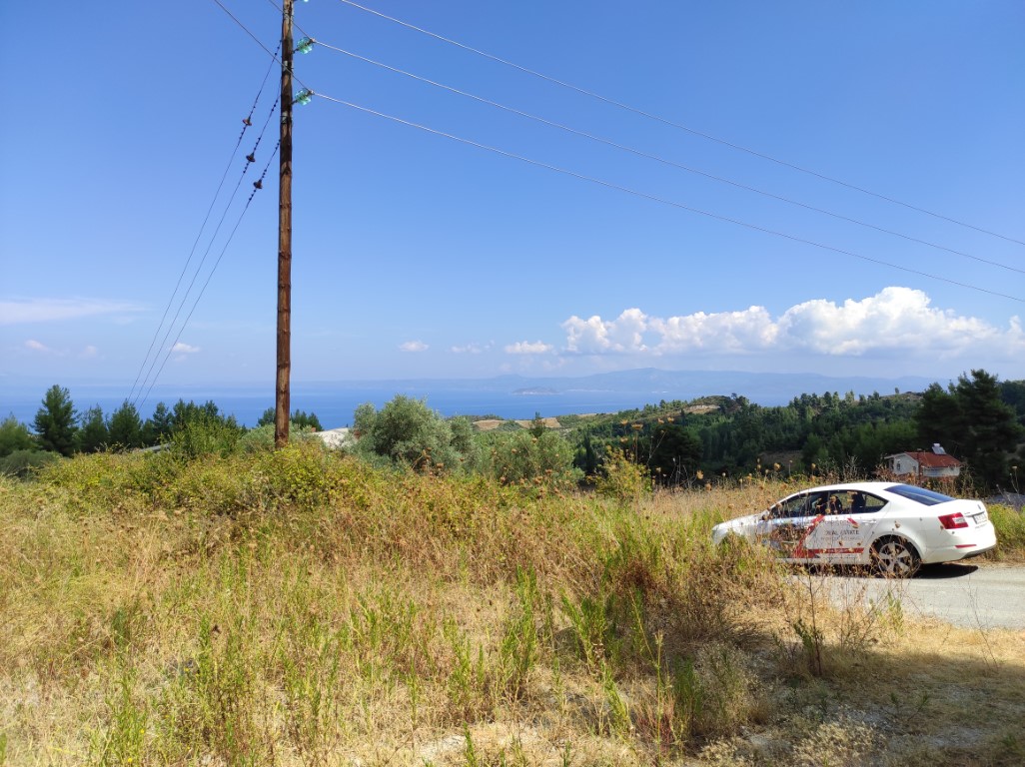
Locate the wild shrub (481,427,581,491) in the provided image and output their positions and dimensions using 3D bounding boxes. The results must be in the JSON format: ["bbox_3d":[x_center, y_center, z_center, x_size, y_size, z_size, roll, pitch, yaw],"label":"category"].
[{"bbox_3d":[0.650,2.721,26.000,3.580,2.320,3.400,0,1,0],"label":"wild shrub"}]

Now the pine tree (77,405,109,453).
[{"bbox_3d":[-32.368,3.887,57.000,2.460,4.310,2.500,0,1,0],"label":"pine tree"}]

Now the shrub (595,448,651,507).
[{"bbox_3d":[2.259,1.935,15.000,1.130,1.260,1.100,0,1,0],"label":"shrub"}]

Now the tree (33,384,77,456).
[{"bbox_3d":[-33.436,2.880,54.000,3.210,5.690,3.200,0,1,0],"label":"tree"}]

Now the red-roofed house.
[{"bbox_3d":[71.000,13.400,128.000,7.500,6.000,10.500,0,1,0],"label":"red-roofed house"}]

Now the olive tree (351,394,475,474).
[{"bbox_3d":[-3.687,2.099,28.000,4.760,3.250,4.600,0,1,0],"label":"olive tree"}]

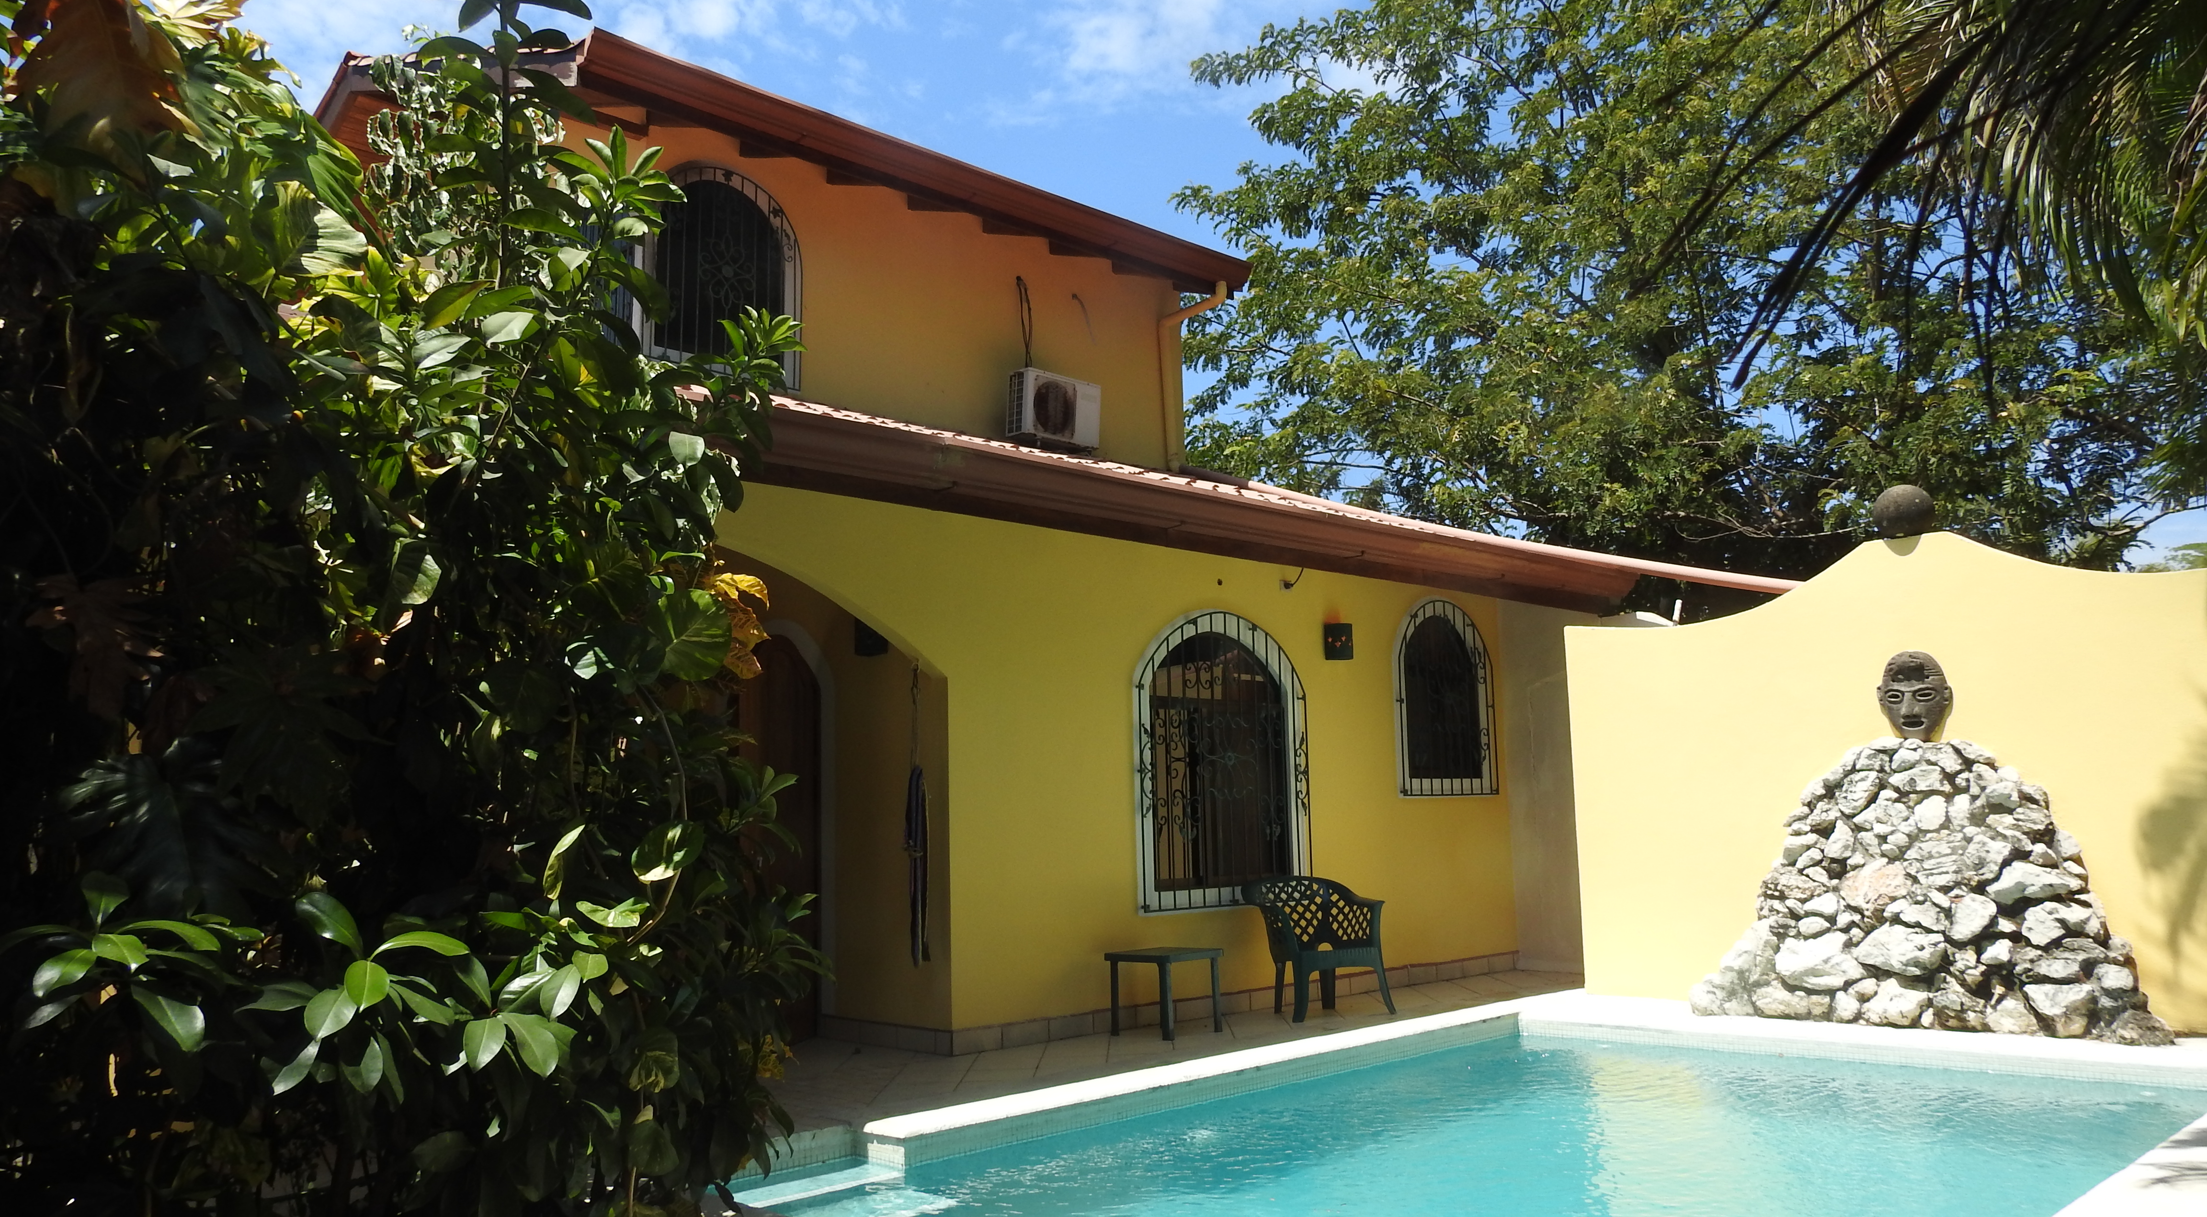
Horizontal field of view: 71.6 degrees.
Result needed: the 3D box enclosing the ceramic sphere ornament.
[{"bbox_3d":[4.486,-0.541,8.571,0.355,0.345,0.355,6,-11,-43],"label":"ceramic sphere ornament"}]

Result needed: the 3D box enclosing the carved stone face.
[{"bbox_3d":[4.412,0.474,8.330,0.160,0.480,0.370,6,-11,-43],"label":"carved stone face"}]

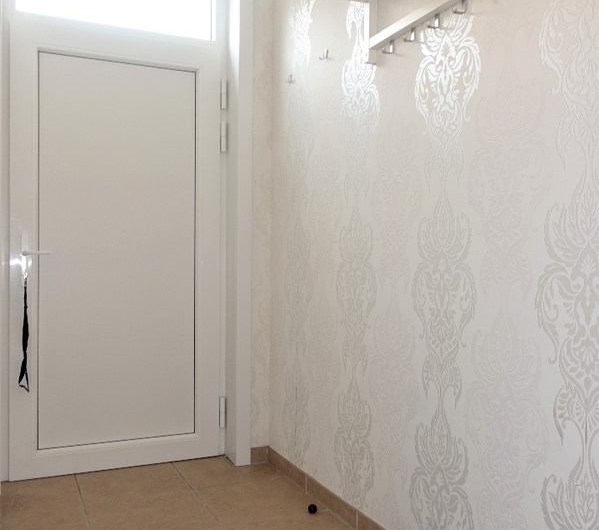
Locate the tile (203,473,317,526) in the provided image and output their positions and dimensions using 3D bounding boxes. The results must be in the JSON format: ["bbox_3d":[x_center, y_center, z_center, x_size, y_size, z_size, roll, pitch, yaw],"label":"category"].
[{"bbox_3d":[-0.178,1.013,2.586,0.447,0.010,0.449,0,0,-24],"label":"tile"}]

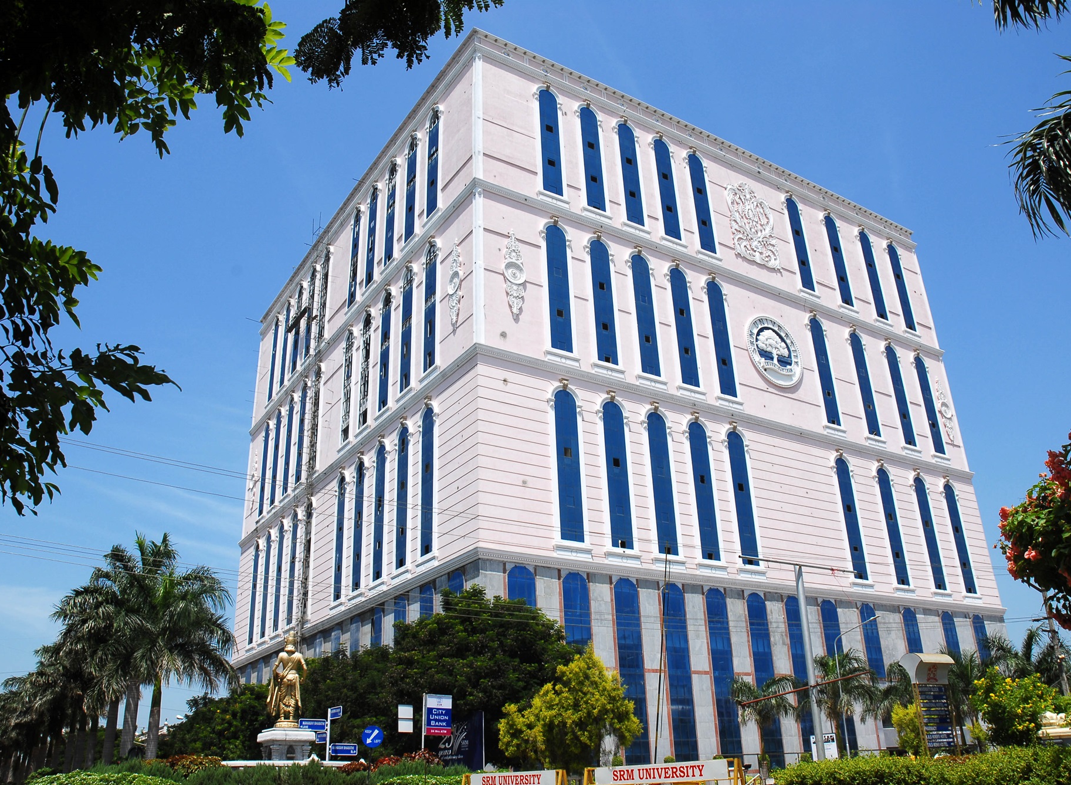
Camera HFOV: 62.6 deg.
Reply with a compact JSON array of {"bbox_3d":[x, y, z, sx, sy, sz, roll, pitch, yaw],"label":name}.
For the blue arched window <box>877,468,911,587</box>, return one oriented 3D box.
[{"bbox_3d":[30.623,11.444,75.711,1.840,10.380,0.300,13,-29,-30],"label":"blue arched window"}]

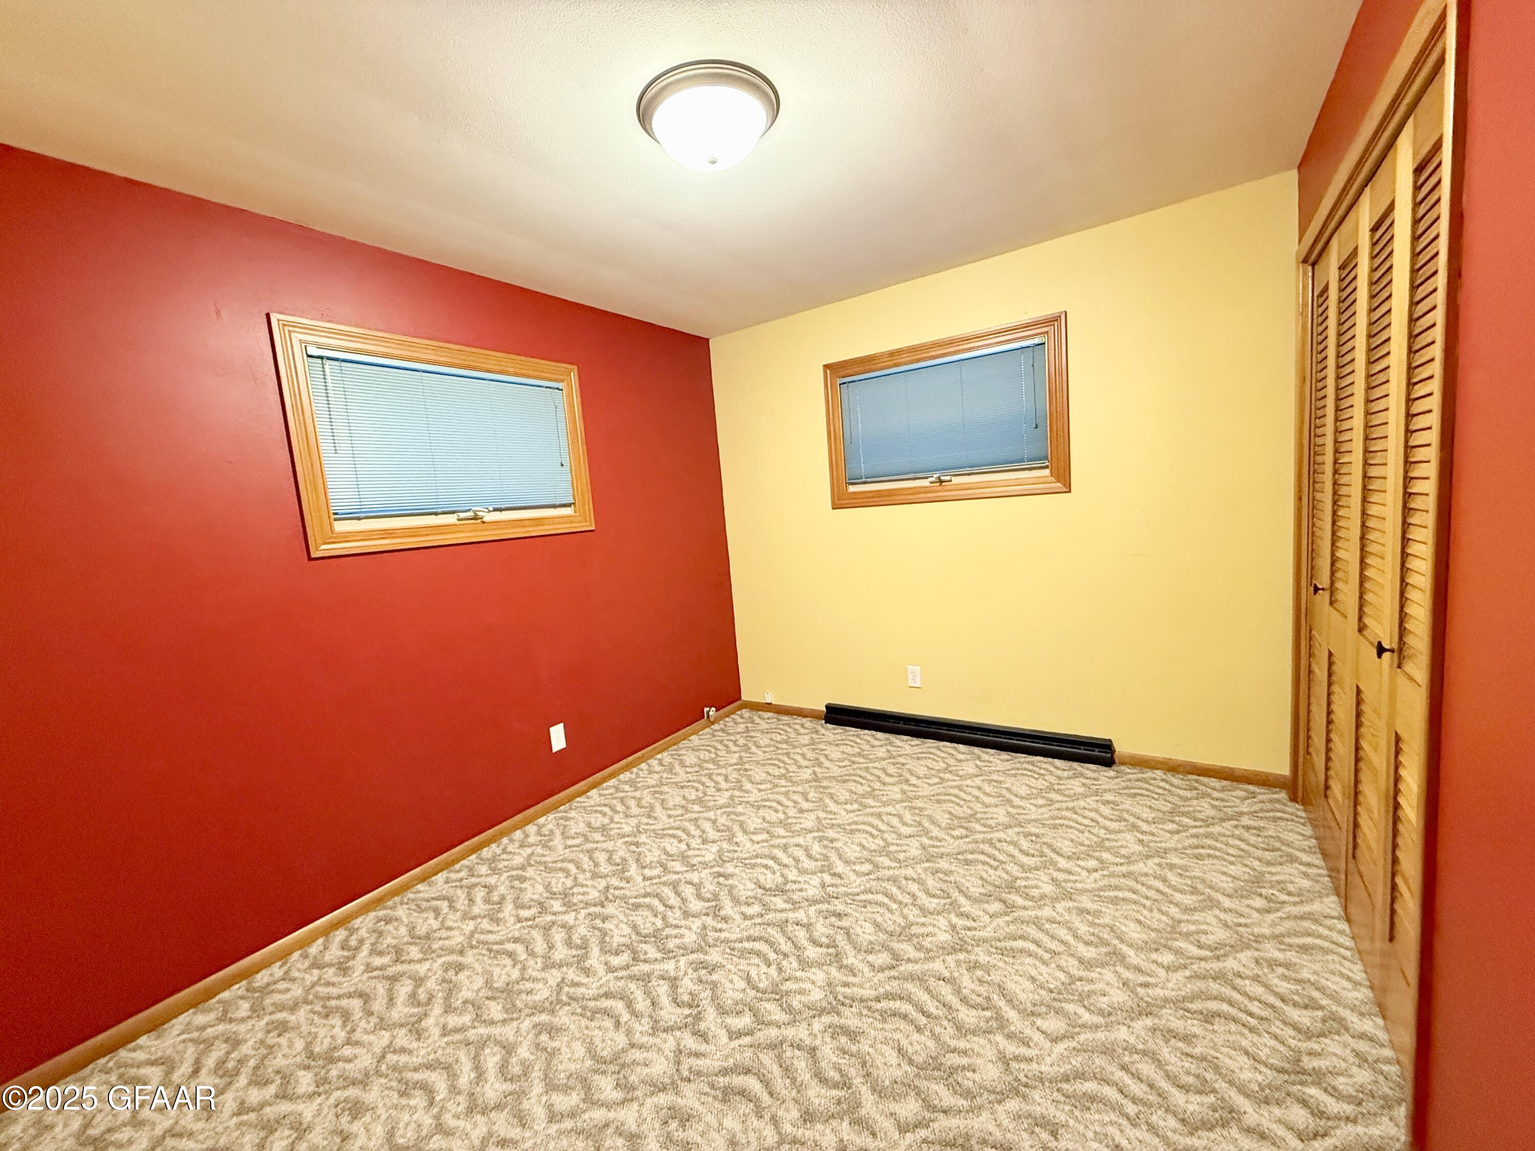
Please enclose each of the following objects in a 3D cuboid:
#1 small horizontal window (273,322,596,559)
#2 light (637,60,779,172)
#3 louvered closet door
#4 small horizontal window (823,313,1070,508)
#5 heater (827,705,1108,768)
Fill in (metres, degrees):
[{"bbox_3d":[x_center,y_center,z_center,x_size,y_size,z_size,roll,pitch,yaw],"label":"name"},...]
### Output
[{"bbox_3d":[-1.216,-0.526,2.518,0.054,0.780,1.208,0,8,34],"label":"small horizontal window"},{"bbox_3d":[-0.148,-1.153,1.633,0.375,0.137,0.375,-5,7,1],"label":"light"},{"bbox_3d":[1.576,-0.017,1.653,0.057,2.016,1.501,0,8,34],"label":"louvered closet door"},{"bbox_3d":[0.850,-0.765,3.114,1.208,0.790,0.072,0,8,34],"label":"small horizontal window"},{"bbox_3d":[0.958,0.823,3.265,1.490,0.116,0.064,0,8,34],"label":"heater"}]

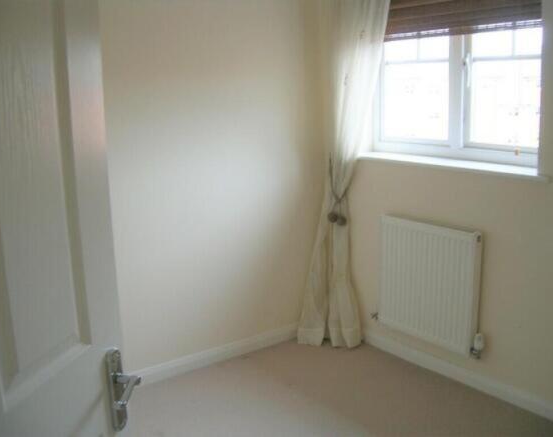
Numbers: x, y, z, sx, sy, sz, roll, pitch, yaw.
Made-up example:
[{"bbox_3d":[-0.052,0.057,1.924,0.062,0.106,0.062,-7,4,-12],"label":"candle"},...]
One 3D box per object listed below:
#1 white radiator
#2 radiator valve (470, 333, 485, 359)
[{"bbox_3d":[0.767,0.322,2.994,0.068,0.600,0.590,-10,14,-36],"label":"white radiator"},{"bbox_3d":[0.965,0.606,2.799,0.045,0.110,0.055,-10,14,-36],"label":"radiator valve"}]

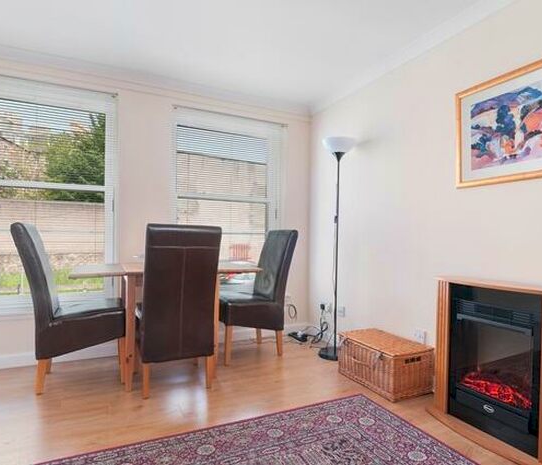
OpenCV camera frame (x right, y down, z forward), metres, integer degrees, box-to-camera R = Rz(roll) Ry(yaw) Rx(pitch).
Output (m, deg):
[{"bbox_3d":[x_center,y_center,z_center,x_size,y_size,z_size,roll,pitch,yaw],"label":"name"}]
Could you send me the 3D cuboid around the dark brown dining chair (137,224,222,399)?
[{"bbox_3d":[-0.651,0.485,2.365,0.450,1.050,0.630,1,-1,-26],"label":"dark brown dining chair"}]

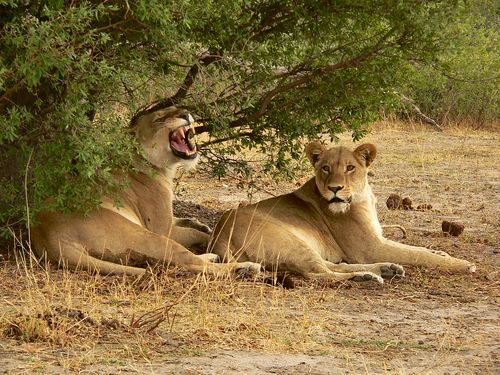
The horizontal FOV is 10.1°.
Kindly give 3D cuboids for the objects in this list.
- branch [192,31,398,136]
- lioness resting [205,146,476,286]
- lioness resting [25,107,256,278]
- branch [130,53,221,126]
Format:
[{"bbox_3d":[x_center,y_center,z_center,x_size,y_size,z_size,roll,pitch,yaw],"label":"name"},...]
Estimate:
[{"bbox_3d":[0.266,-0.607,16.200,1.150,0.600,0.450,0,6,0],"label":"branch"},{"bbox_3d":[0.484,0.137,15.500,1.380,0.680,0.750,1,6,12],"label":"lioness resting"},{"bbox_3d":[-0.576,0.034,15.900,1.300,0.820,0.700,-3,6,-25],"label":"lioness resting"},{"bbox_3d":[-0.418,-0.550,15.900,0.500,0.410,0.250,0,6,0],"label":"branch"}]

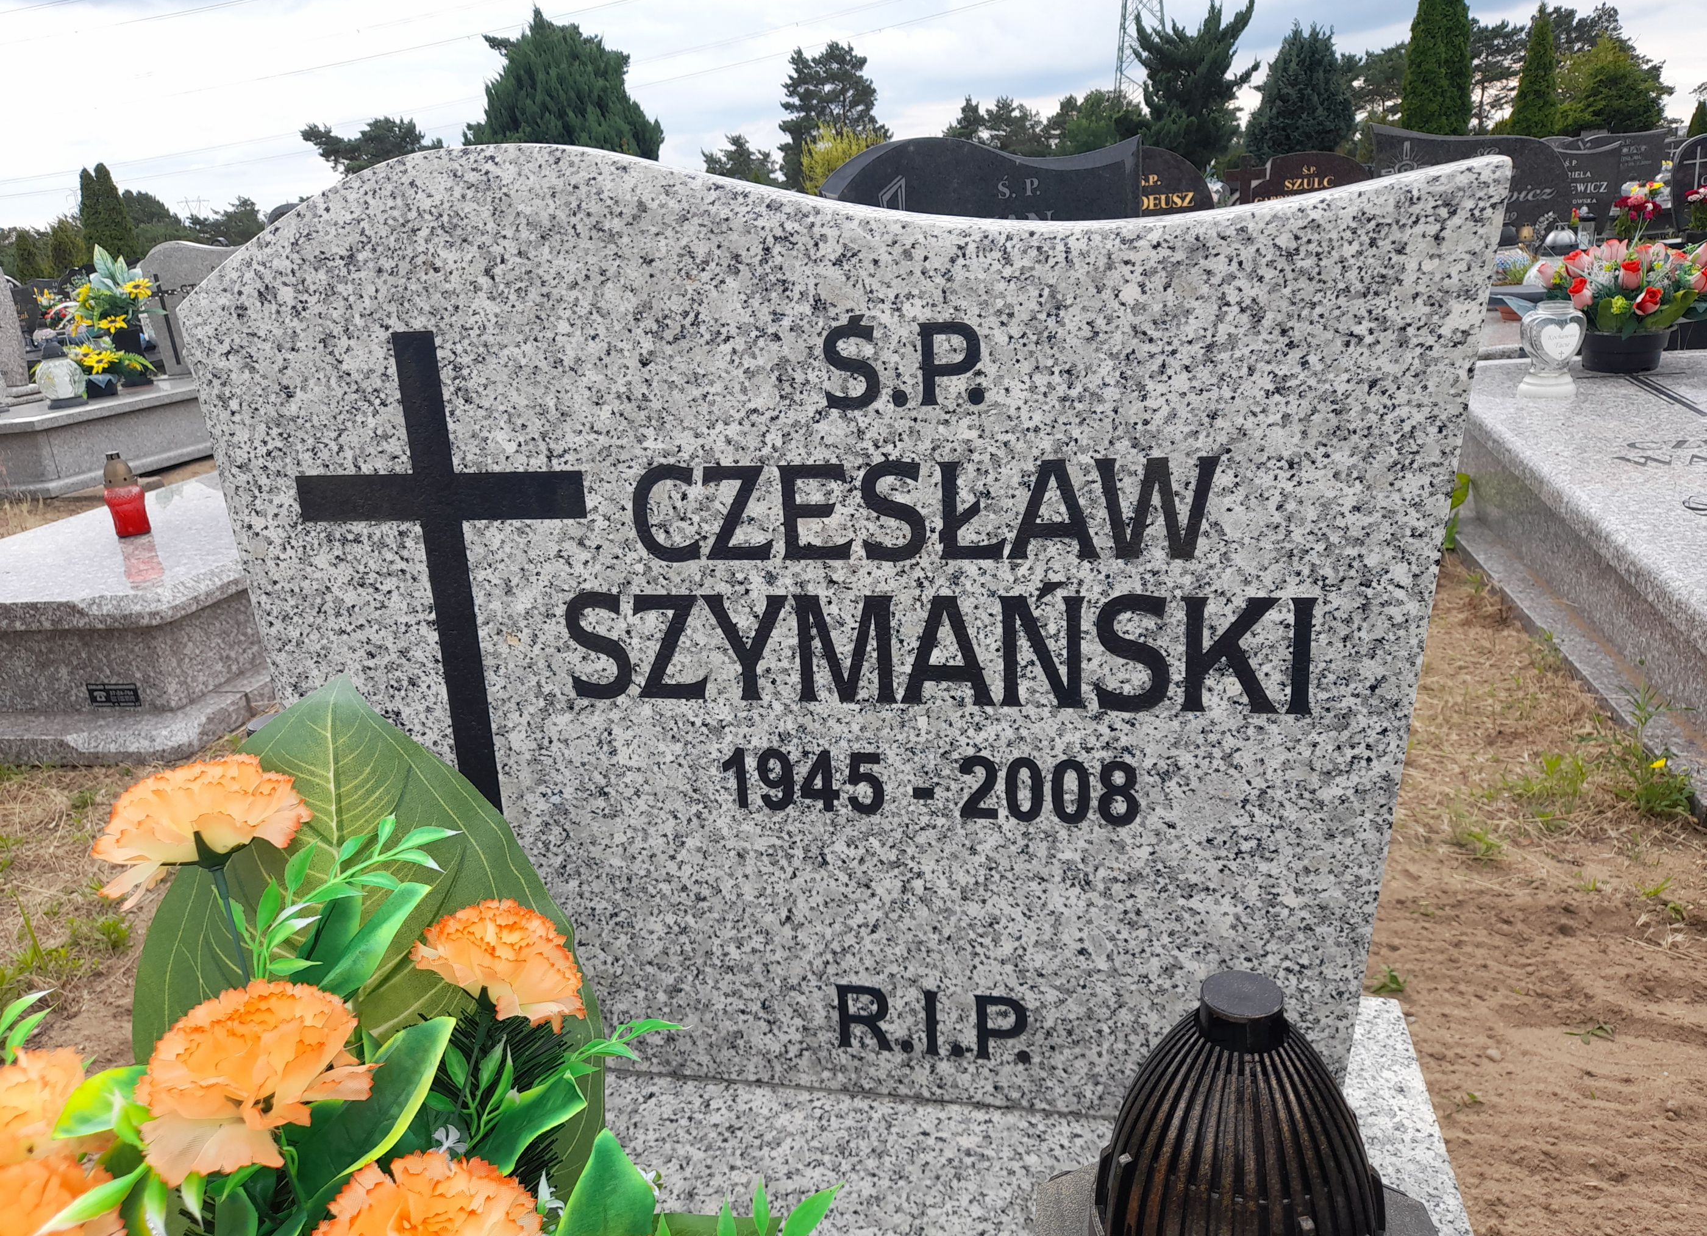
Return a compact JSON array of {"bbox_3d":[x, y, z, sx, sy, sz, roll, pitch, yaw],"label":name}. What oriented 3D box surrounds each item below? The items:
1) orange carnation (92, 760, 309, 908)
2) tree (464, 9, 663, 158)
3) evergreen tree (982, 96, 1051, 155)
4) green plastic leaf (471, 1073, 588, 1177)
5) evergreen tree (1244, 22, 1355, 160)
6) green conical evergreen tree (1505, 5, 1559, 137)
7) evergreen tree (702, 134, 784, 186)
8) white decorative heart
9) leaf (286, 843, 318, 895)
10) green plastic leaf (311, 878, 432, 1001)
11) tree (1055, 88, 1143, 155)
[{"bbox_3d":[-0.265,0.084,0.500,0.086,0.055,0.080,-14,10,-29],"label":"orange carnation"},{"bbox_3d":[-4.106,-7.110,18.617,2.882,3.811,2.882,-7,19,-10],"label":"tree"},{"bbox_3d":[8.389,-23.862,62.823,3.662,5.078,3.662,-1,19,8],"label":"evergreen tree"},{"bbox_3d":[-0.139,0.215,0.520,0.066,0.020,0.034,-32,67,-24],"label":"green plastic leaf"},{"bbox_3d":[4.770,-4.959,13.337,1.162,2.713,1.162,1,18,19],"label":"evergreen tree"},{"bbox_3d":[8.664,-6.197,15.746,0.662,3.031,0.662,4,19,28],"label":"green conical evergreen tree"},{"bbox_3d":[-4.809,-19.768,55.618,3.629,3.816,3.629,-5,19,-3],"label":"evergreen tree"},{"bbox_3d":[1.486,-0.579,2.600,0.092,0.088,0.012,0,19,13],"label":"white decorative heart"},{"bbox_3d":[-0.225,0.103,0.502,0.010,0.025,0.006,32,11,3],"label":"leaf"},{"bbox_3d":[-0.204,0.137,0.525,0.026,0.068,0.014,47,9,16],"label":"green plastic leaf"},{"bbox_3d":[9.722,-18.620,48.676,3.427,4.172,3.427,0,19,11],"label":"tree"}]

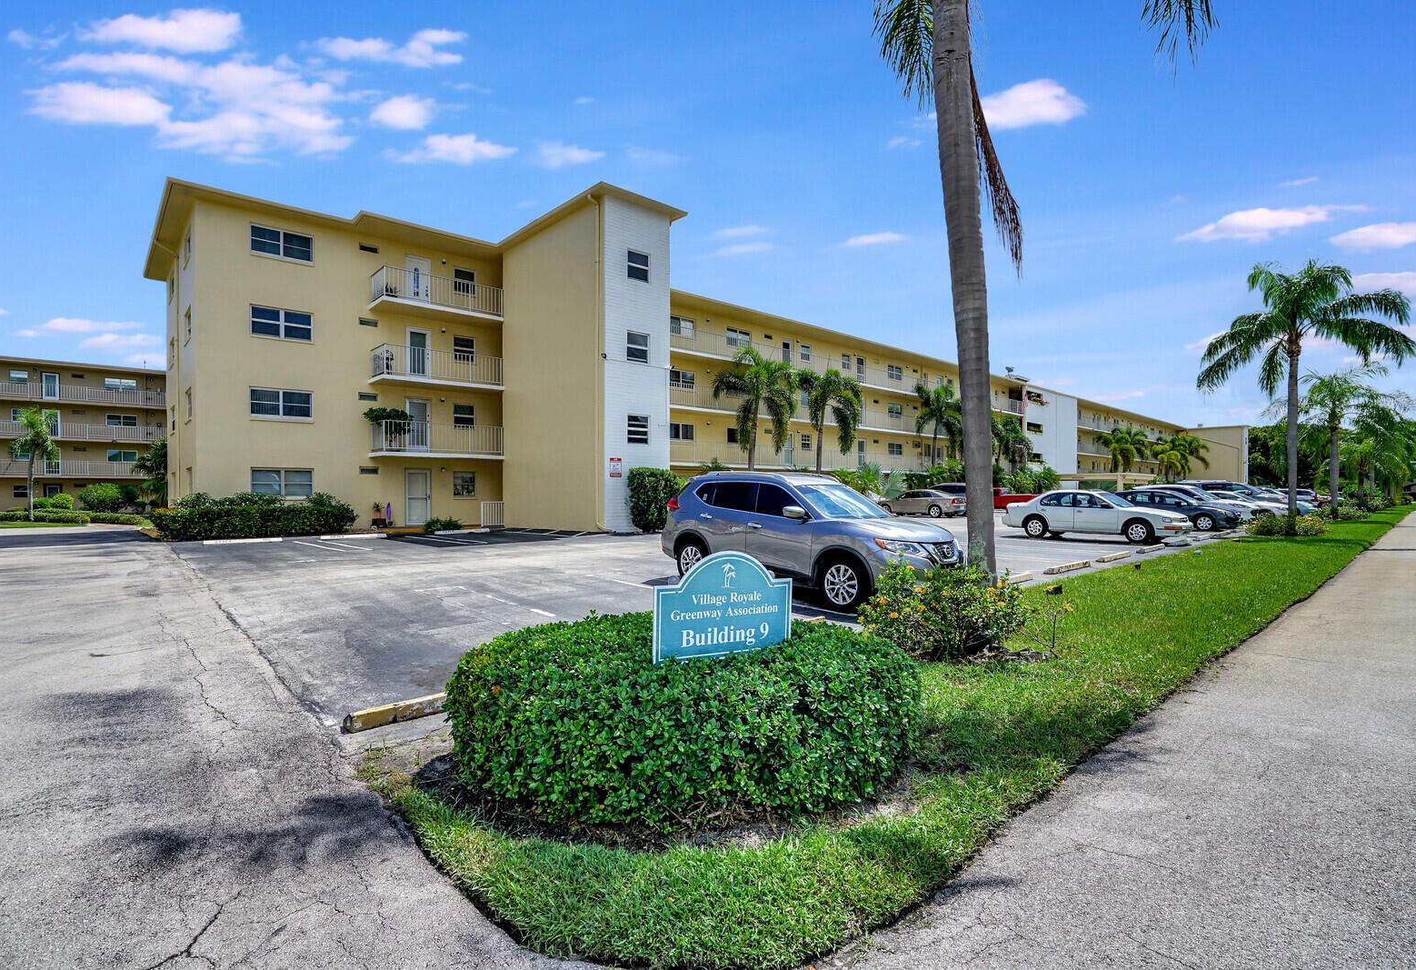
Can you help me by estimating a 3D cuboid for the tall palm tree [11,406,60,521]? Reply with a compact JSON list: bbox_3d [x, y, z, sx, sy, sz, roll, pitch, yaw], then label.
[{"bbox_3d":[-30.500,-0.980,29.300,1.750,5.200,1.750,0,0,-41],"label":"tall palm tree"}]

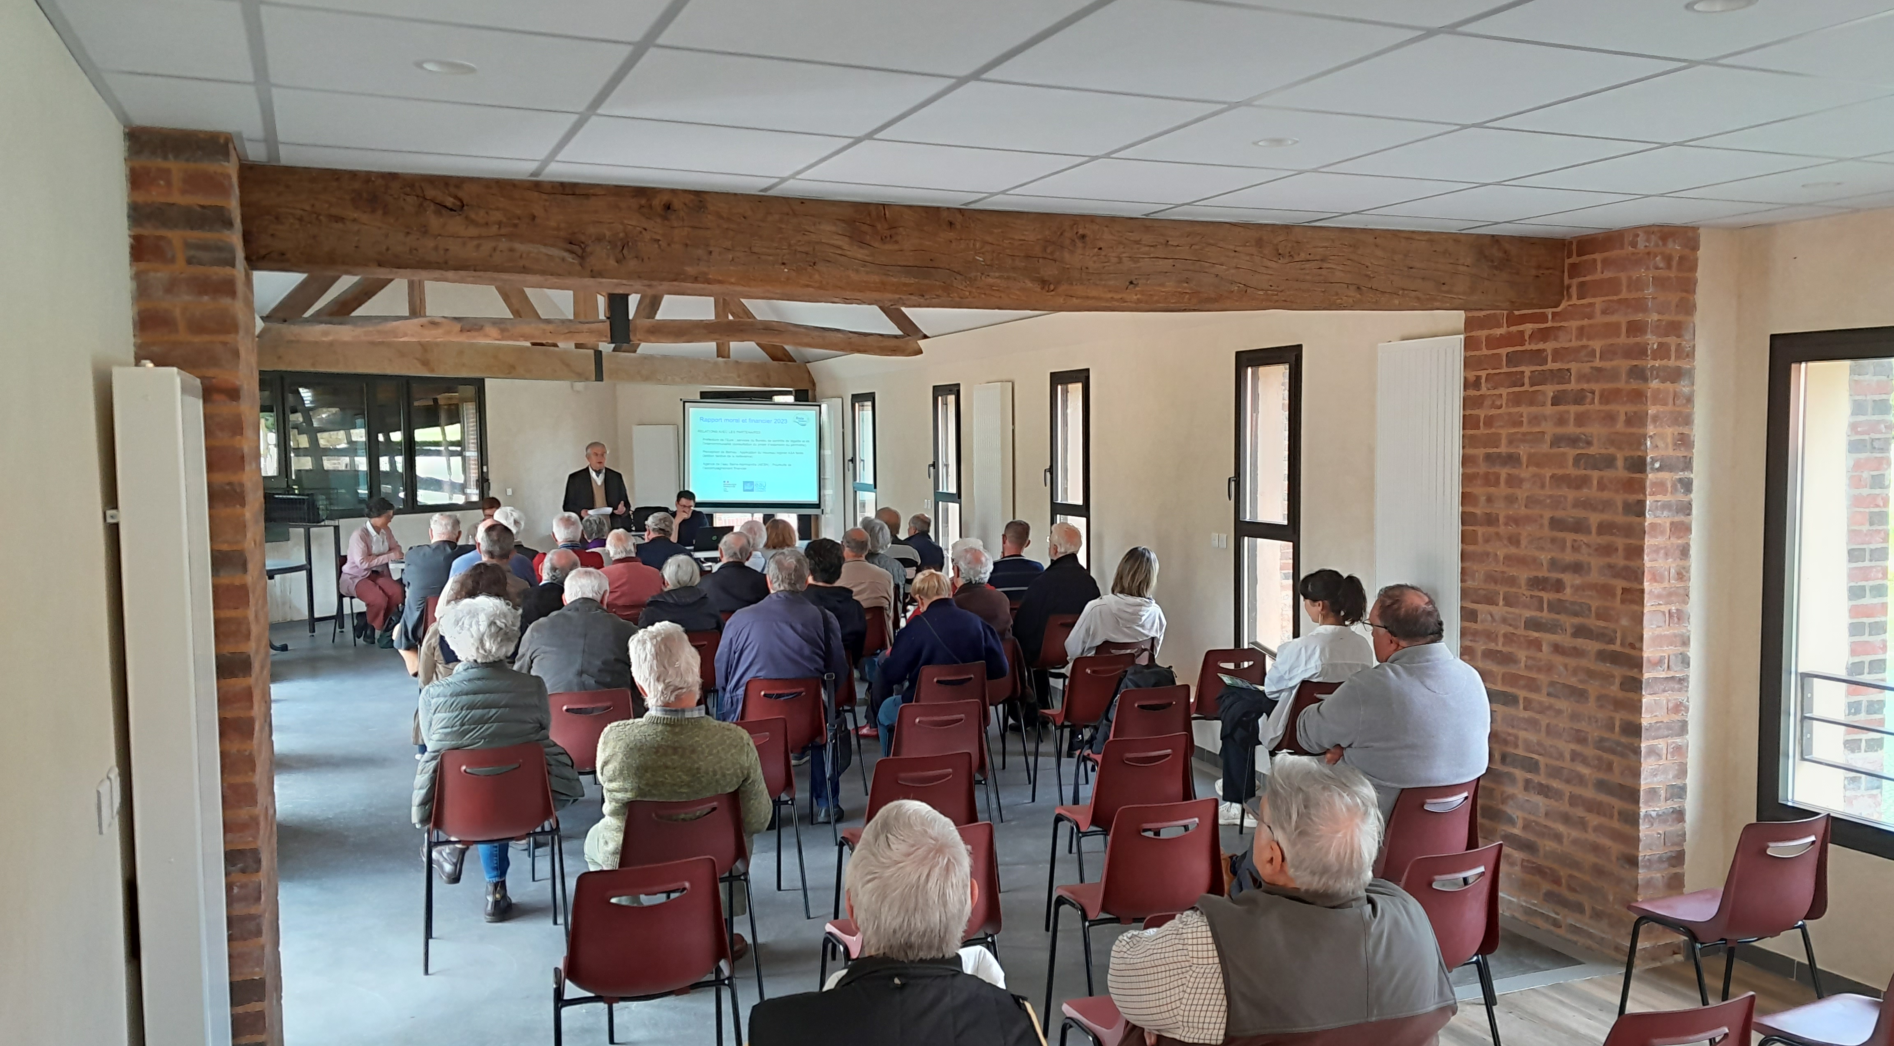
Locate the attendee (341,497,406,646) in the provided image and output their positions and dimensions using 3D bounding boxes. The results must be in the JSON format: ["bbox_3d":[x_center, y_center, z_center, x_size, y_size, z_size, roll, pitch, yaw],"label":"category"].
[{"bbox_3d":[-4.920,0.477,12.200,0.660,1.290,0.470,3,5,41],"label":"attendee"}]

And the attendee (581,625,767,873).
[{"bbox_3d":[-0.919,0.925,4.624,0.570,1.290,0.800,-2,4,-21],"label":"attendee"}]

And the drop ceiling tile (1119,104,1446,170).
[{"bbox_3d":[0.773,-0.887,3.291,0.595,0.020,0.595,-2,4,-23],"label":"drop ceiling tile"}]

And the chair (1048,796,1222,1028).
[{"bbox_3d":[0.580,1.187,4.302,0.460,0.785,0.470,-2,4,-19],"label":"chair"}]

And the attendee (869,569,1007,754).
[{"bbox_3d":[-0.096,0.796,6.878,0.540,1.200,0.750,-2,4,-26],"label":"attendee"}]

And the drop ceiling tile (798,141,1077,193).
[{"bbox_3d":[-0.014,-0.900,3.578,0.595,0.020,0.595,-2,4,-23],"label":"drop ceiling tile"}]

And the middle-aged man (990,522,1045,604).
[{"bbox_3d":[0.370,0.612,9.250,0.500,1.290,0.800,-2,4,-16],"label":"middle-aged man"}]

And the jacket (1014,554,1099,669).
[{"bbox_3d":[0.670,0.496,8.420,0.550,0.680,0.400,-2,4,-25],"label":"jacket"}]

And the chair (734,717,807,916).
[{"bbox_3d":[-0.819,1.105,5.467,0.460,0.770,0.480,-2,4,-22],"label":"chair"}]

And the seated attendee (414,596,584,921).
[{"bbox_3d":[-1.703,0.891,5.332,0.580,1.260,0.840,-2,4,-18],"label":"seated attendee"}]

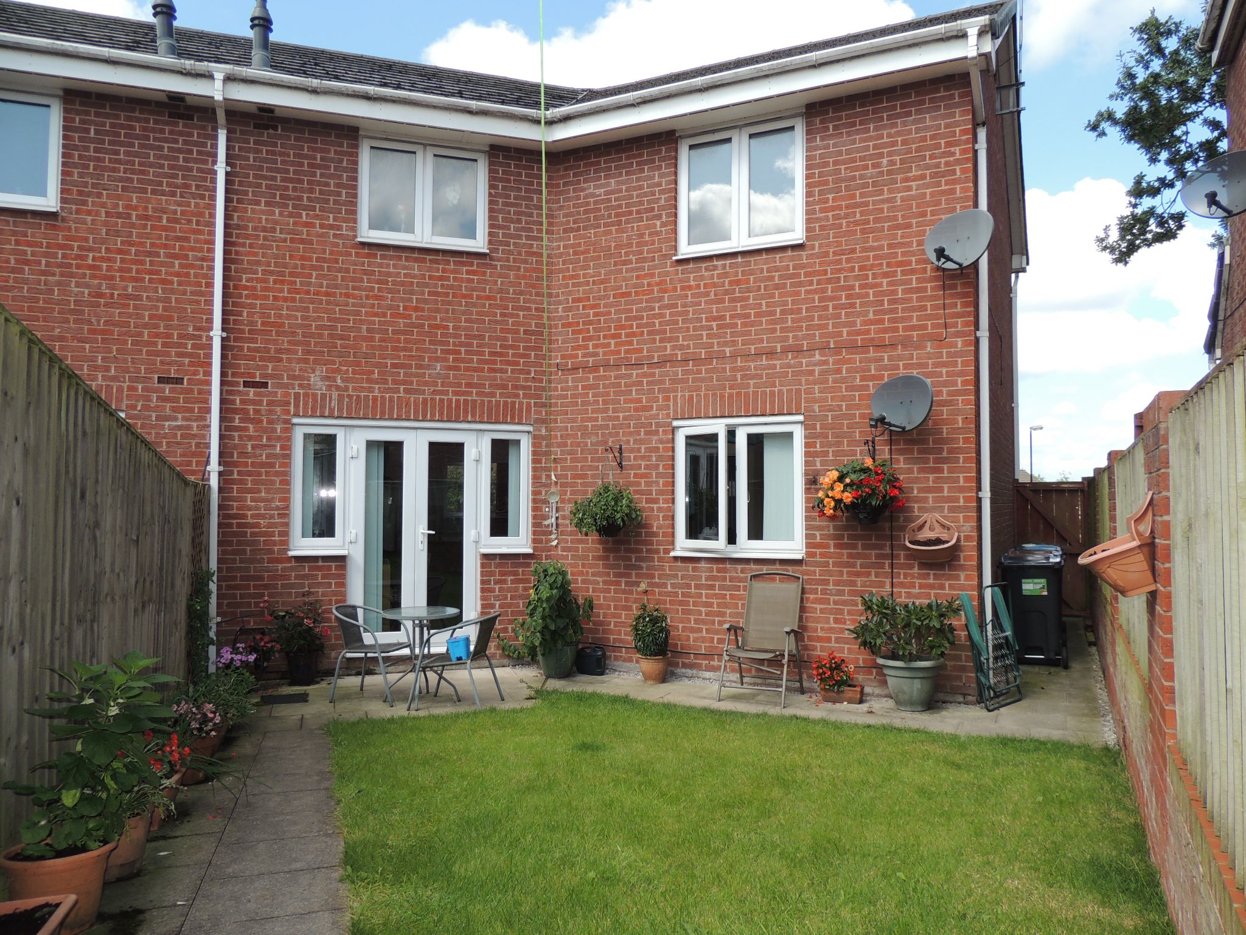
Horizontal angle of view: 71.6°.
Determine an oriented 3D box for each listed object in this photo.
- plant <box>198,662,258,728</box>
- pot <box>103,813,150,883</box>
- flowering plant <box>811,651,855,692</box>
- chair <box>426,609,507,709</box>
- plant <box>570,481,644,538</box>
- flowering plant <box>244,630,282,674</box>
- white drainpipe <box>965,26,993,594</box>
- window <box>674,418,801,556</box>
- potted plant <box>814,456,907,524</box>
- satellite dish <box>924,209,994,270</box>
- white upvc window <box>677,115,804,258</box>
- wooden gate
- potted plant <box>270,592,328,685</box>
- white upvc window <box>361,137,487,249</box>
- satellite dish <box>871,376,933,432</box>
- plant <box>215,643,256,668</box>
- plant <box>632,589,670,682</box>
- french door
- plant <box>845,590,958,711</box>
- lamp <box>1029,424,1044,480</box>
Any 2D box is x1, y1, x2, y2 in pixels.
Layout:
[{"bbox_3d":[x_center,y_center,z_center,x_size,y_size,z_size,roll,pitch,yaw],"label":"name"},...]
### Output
[{"bbox_3d":[-2.739,1.573,5.980,0.430,0.430,0.430,1,-2,-19],"label":"plant"},{"bbox_3d":[-1.885,1.344,3.129,0.330,0.240,0.330,1,-2,-19],"label":"pot"},{"bbox_3d":[1.618,1.569,6.649,0.330,0.320,0.270,-1,-3,26],"label":"flowering plant"},{"bbox_3d":[-1.249,1.427,6.457,0.570,0.700,0.530,0,-2,13],"label":"chair"},{"bbox_3d":[-0.150,0.364,7.606,0.630,0.480,0.570,-1,-3,26],"label":"plant"},{"bbox_3d":[-2.956,1.518,7.109,0.310,0.350,0.290,1,-3,-18],"label":"flowering plant"},{"bbox_3d":[2.739,-0.747,6.585,0.150,5.000,0.450,-1,-3,25],"label":"white drainpipe"},{"bbox_3d":[0.974,0.177,7.449,1.200,1.210,0.130,-1,-3,25],"label":"window"},{"bbox_3d":[1.842,0.163,6.727,0.700,0.500,0.520,-1,-3,25],"label":"potted plant"},{"bbox_3d":[2.447,-1.691,6.397,0.380,0.450,0.550,2,-3,-37],"label":"satellite dish"},{"bbox_3d":[1.010,-2.420,7.536,1.180,1.100,0.100,-1,-2,26],"label":"white upvc window"},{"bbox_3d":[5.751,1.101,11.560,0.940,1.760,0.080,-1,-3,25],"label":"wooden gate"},{"bbox_3d":[-2.693,1.425,7.166,0.500,0.770,0.460,1,-2,-18],"label":"potted plant"},{"bbox_3d":[-1.817,-2.486,7.932,1.180,0.970,0.100,1,-2,-19],"label":"white upvc window"},{"bbox_3d":[2.062,-0.481,6.532,0.380,0.450,0.550,2,-3,-37],"label":"satellite dish"},{"bbox_3d":[-3.121,1.527,6.969,0.340,0.230,0.280,1,-2,-18],"label":"plant"},{"bbox_3d":[0.245,1.426,7.420,0.330,0.790,0.340,0,-2,0],"label":"plant"},{"bbox_3d":[-1.893,0.661,7.807,1.190,2.030,0.090,1,-2,-19],"label":"french door"},{"bbox_3d":[2.075,1.368,6.371,0.820,0.860,0.700,-1,-3,26],"label":"plant"},{"bbox_3d":[20.135,0.642,41.977,0.720,5.300,0.280,0,-2,15],"label":"lamp"}]

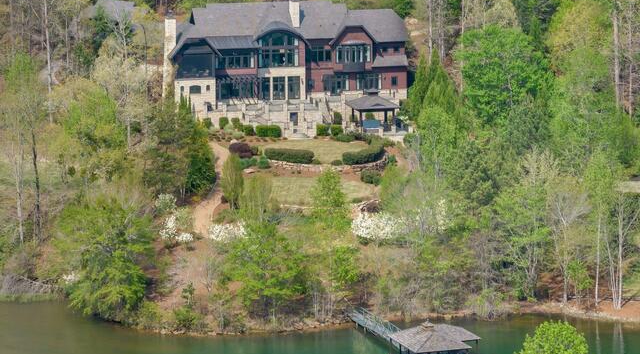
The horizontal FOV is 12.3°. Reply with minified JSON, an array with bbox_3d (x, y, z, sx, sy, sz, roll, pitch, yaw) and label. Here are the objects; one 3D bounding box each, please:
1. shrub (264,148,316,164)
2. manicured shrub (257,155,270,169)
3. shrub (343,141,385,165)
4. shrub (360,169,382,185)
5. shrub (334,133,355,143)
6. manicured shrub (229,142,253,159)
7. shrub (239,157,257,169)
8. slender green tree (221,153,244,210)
[{"bbox_3d":[-3.873,-2.730,378.000,6.300,1.650,2.100,2,11,12],"label":"shrub"},{"bbox_3d":[-7.099,-1.822,374.000,1.750,1.600,1.700,0,11,0],"label":"manicured shrub"},{"bbox_3d":[5.568,-3.008,381.000,5.600,1.800,2.600,-8,14,-34],"label":"shrub"},{"bbox_3d":[6.384,0.062,369.000,2.600,1.700,2.300,0,11,0],"label":"shrub"},{"bbox_3d":[3.185,-5.005,387.000,2.500,1.050,2.000,0,11,0],"label":"shrub"},{"bbox_3d":[-10.202,-3.401,382.000,3.000,1.900,2.700,0,11,0],"label":"manicured shrub"},{"bbox_3d":[-9.109,-1.696,374.000,2.200,1.300,2.000,0,11,0],"label":"shrub"},{"bbox_3d":[-10.347,0.532,352.000,2.700,6.300,2.700,0,11,0],"label":"slender green tree"}]

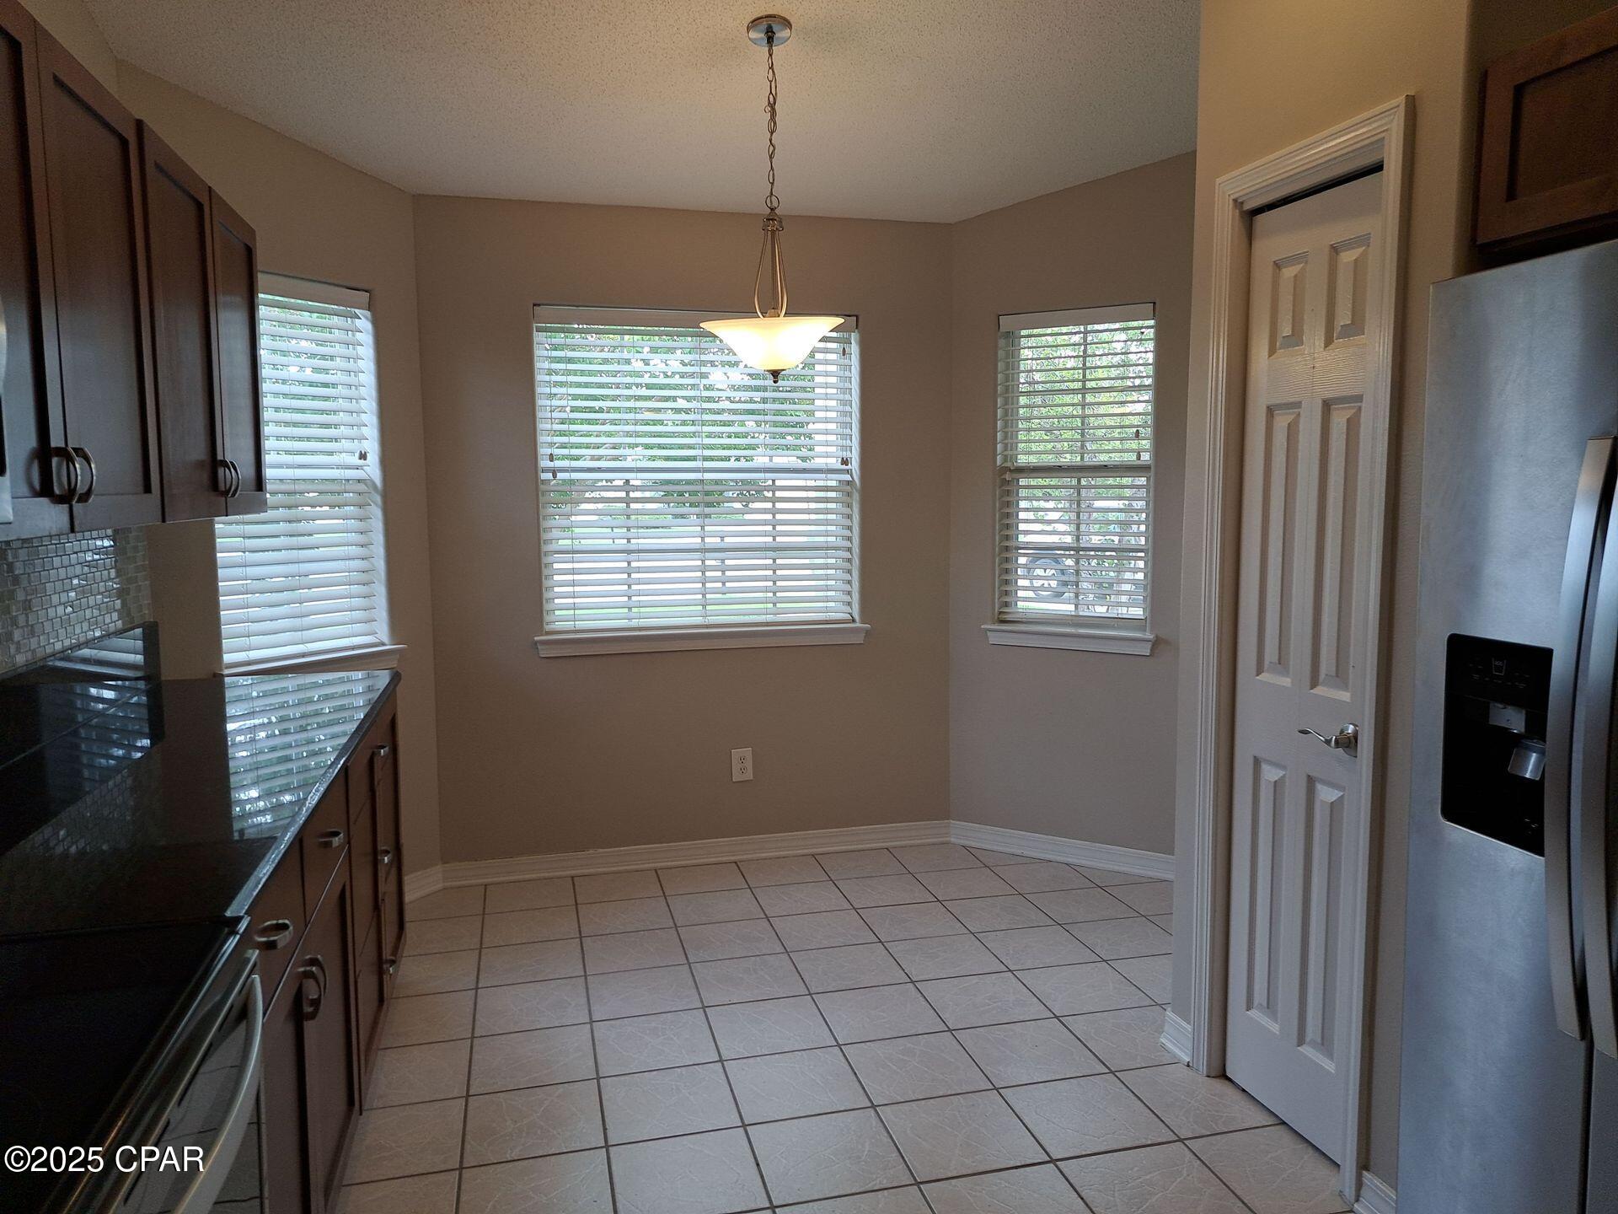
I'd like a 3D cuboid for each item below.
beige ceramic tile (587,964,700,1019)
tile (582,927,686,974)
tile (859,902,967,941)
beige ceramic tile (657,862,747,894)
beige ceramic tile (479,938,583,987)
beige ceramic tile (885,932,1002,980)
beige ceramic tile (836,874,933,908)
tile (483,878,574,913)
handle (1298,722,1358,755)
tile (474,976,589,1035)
[{"bbox_3d":[-0.475,1.108,3.213,0.303,0.010,0.297,-2,6,-14],"label":"beige ceramic tile"},{"bbox_3d":[-0.548,1.078,3.500,0.303,0.010,0.297,-2,6,-14],"label":"tile"},{"bbox_3d":[0.345,1.050,3.726,0.302,0.010,0.299,-2,6,-14],"label":"tile"},{"bbox_3d":[-0.396,1.009,4.151,0.302,0.010,0.299,-2,6,-14],"label":"beige ceramic tile"},{"bbox_3d":[-0.851,1.093,3.444,0.302,0.010,0.302,-2,6,-14],"label":"beige ceramic tile"},{"bbox_3d":[0.420,1.088,3.470,0.302,0.010,0.298,-2,6,-14],"label":"beige ceramic tile"},{"bbox_3d":[0.271,1.024,4.032,0.302,0.010,0.302,-2,6,-14],"label":"beige ceramic tile"},{"bbox_3d":[-0.990,1.028,4.000,0.303,0.010,0.297,-2,6,-14],"label":"tile"},{"bbox_3d":[1.069,0.270,2.290,0.066,0.067,0.150,-2,6,-14],"label":"handle"},{"bbox_3d":[-0.773,1.117,3.139,0.303,0.010,0.297,-2,6,-14],"label":"tile"}]

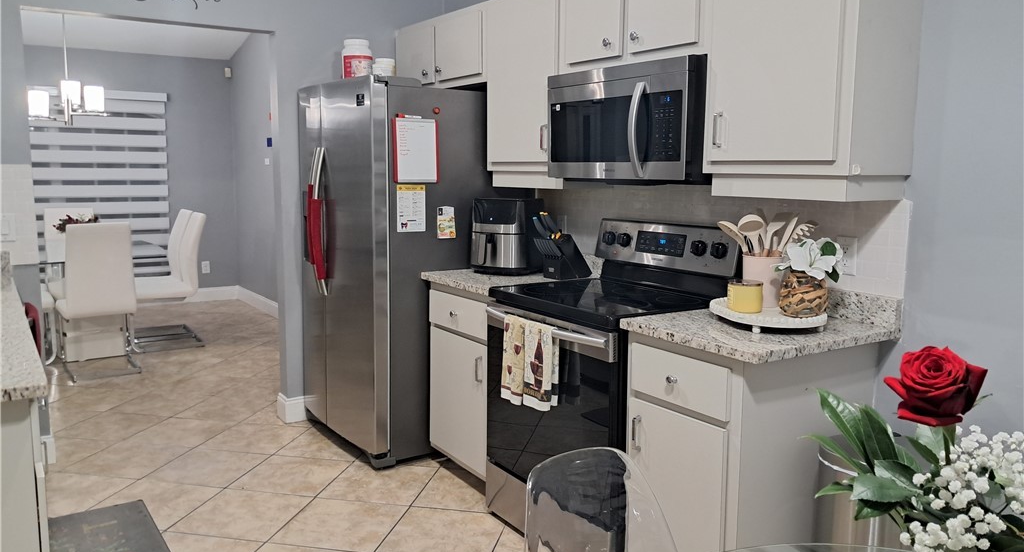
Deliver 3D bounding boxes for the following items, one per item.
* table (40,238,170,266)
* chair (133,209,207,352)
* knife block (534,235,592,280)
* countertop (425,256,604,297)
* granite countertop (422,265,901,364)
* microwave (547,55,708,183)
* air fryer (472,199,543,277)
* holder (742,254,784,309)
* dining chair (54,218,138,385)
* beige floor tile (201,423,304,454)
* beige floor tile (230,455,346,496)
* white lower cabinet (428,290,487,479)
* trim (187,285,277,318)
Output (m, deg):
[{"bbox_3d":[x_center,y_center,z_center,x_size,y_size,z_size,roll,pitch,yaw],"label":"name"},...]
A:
[{"bbox_3d":[-3.200,0.187,6.033,1.050,0.755,1.390,-5,9,-33],"label":"table"},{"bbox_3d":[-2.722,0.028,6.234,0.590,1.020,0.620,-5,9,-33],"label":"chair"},{"bbox_3d":[0.222,-0.093,3.467,0.250,0.206,0.105,-5,10,-38],"label":"knife block"},{"bbox_3d":[0.017,-0.037,3.443,0.635,0.121,0.533,-5,9,-33],"label":"countertop"},{"bbox_3d":[0.387,0.084,2.999,0.664,0.042,1.854,-4,9,-34],"label":"granite countertop"},{"bbox_3d":[0.501,-0.556,2.967,0.410,0.406,0.756,-5,9,-33],"label":"microwave"},{"bbox_3d":[-0.021,-0.175,3.551,0.265,0.312,0.300,2,8,14],"label":"air fryer"},{"bbox_3d":[0.825,0.013,2.629,0.119,0.168,0.119,-4,9,-34],"label":"holder"},{"bbox_3d":[-2.802,0.144,5.385,0.440,1.015,0.590,-5,10,-36],"label":"dining chair"},{"bbox_3d":[-1.290,0.827,4.067,0.410,0.012,0.410,2,8,11],"label":"beige floor tile"},{"bbox_3d":[-0.978,0.896,3.575,0.410,0.012,0.410,2,8,11],"label":"beige floor tile"},{"bbox_3d":[0.038,0.448,3.599,0.630,0.835,0.565,-5,9,-33],"label":"white lower cabinet"},{"bbox_3d":[-2.691,0.262,7.622,0.520,0.140,1.300,-5,9,-33],"label":"trim"}]

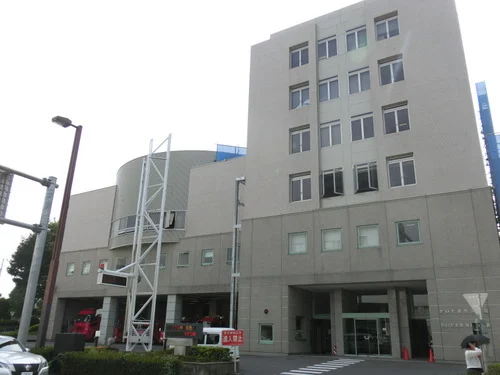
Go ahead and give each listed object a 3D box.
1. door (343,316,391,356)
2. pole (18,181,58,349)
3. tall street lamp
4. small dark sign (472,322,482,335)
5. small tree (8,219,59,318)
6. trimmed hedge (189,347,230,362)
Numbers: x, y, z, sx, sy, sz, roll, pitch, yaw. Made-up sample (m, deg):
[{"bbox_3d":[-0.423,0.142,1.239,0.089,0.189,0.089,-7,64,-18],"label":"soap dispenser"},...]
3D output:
[{"bbox_3d":[7.692,9.888,27.690,3.109,2.379,0.150,-10,-22,29],"label":"door"},{"bbox_3d":[-7.867,3.009,15.360,0.340,7.211,0.340,-10,-22,29],"label":"pole"},{"bbox_3d":[-7.743,1.838,15.901,0.400,9.874,1.500,-10,-22,29],"label":"tall street lamp"},{"bbox_3d":[7.386,4.578,13.600,0.289,0.370,0.080,-10,-23,29],"label":"small dark sign"},{"bbox_3d":[-16.231,7.139,31.497,3.500,9.472,3.500,11,-21,-25],"label":"small tree"},{"bbox_3d":[-1.624,6.698,16.800,1.800,0.620,1.000,1,-19,0],"label":"trimmed hedge"}]

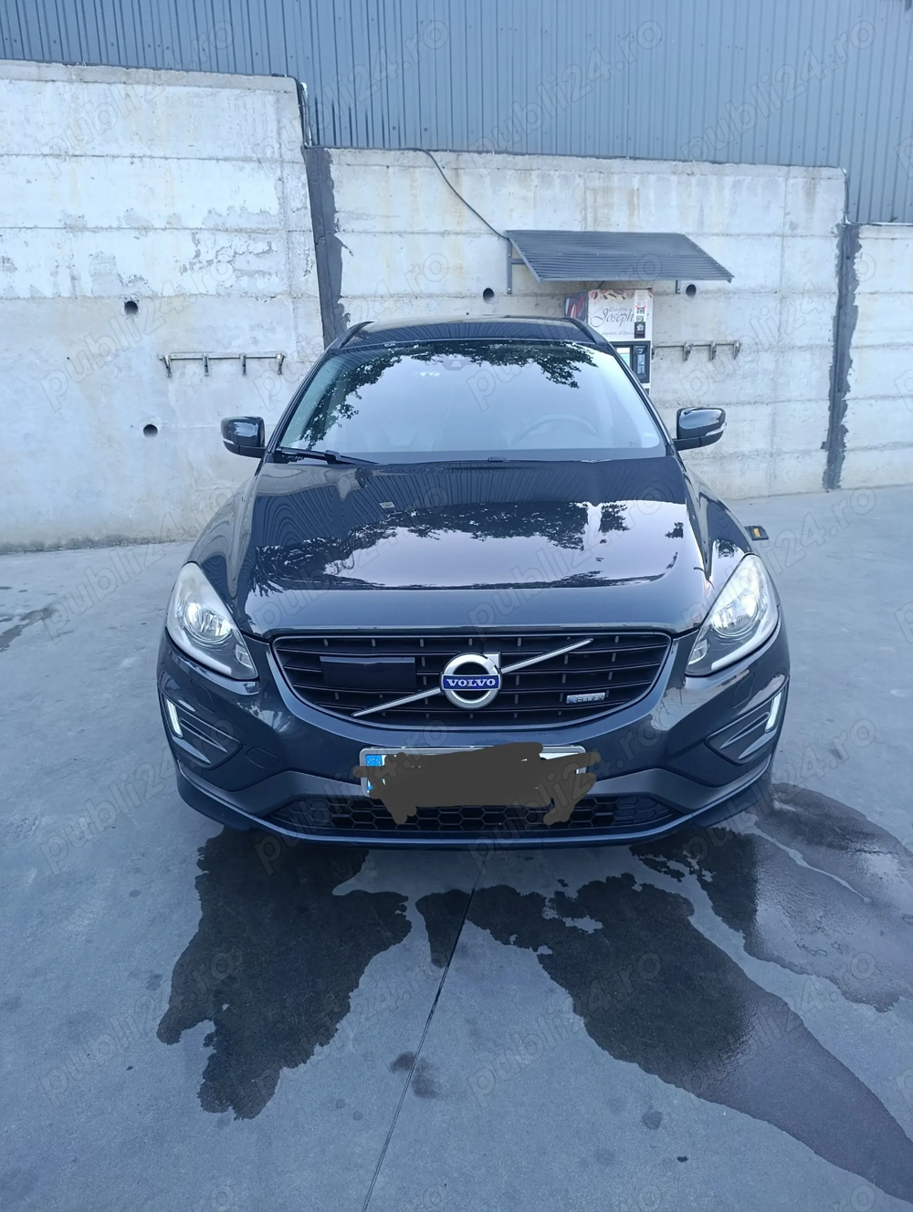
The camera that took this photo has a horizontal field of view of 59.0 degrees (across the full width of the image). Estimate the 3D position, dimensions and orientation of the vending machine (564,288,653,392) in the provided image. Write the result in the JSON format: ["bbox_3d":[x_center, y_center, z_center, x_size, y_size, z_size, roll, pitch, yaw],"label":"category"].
[{"bbox_3d":[1.385,-1.889,7.460,0.605,1.870,0.570,-5,14,-13],"label":"vending machine"}]

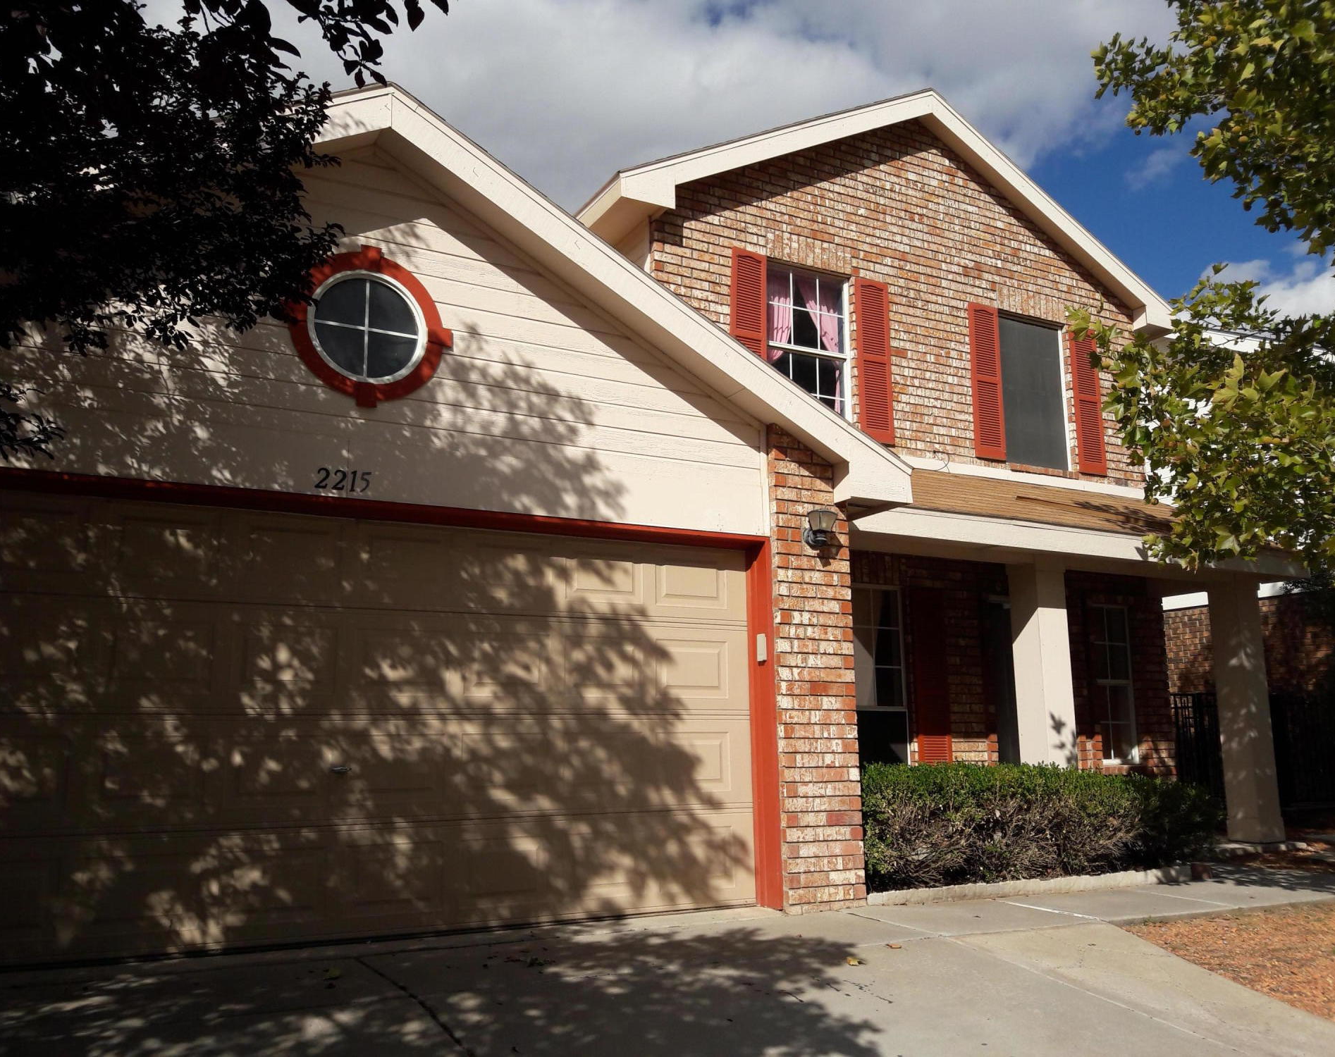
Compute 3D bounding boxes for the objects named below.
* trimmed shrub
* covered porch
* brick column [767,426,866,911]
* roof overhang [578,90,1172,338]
[{"bbox_3d":[2.631,2.013,7.982,3.700,0.740,0.620,5,-12,-29],"label":"trimmed shrub"},{"bbox_3d":[2.939,0.959,9.202,5.300,3.210,1.530,5,-12,-29],"label":"covered porch"},{"bbox_3d":[0.824,0.832,6.939,0.590,2.825,0.350,5,-12,-29],"label":"brick column"},{"bbox_3d":[2.244,-3.084,10.691,6.395,1.836,0.760,5,-12,-29],"label":"roof overhang"}]

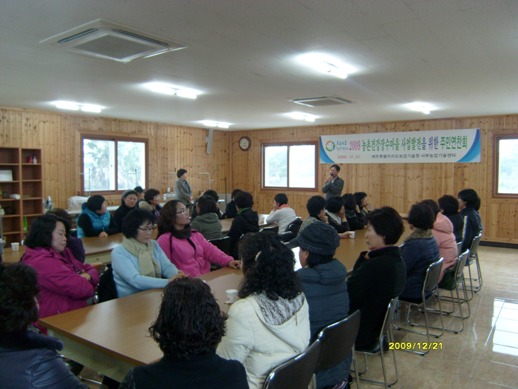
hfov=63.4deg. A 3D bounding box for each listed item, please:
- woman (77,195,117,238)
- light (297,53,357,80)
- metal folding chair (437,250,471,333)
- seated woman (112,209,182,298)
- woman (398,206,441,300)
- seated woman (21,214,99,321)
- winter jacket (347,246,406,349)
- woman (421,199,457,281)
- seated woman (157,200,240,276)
[{"bbox_3d":[-1.842,0.633,5.132,0.750,1.228,0.510,2,4,31],"label":"woman"},{"bbox_3d":[0.672,-1.238,4.017,0.280,0.100,1.100,3,4,36],"label":"light"},{"bbox_3d":[1.851,0.925,4.287,0.500,0.760,0.470,3,4,36],"label":"metal folding chair"},{"bbox_3d":[-0.713,0.746,3.047,0.770,1.266,0.510,2,4,34],"label":"seated woman"},{"bbox_3d":[1.261,0.695,3.920,0.750,1.256,0.500,3,4,36],"label":"woman"},{"bbox_3d":[-1.132,0.770,2.586,0.770,1.276,0.550,1,4,19],"label":"seated woman"},{"bbox_3d":[0.803,0.688,2.896,0.460,0.660,0.520,2,4,28],"label":"winter jacket"},{"bbox_3d":[1.586,0.671,4.370,0.750,1.247,0.500,3,4,36],"label":"woman"},{"bbox_3d":[-0.447,0.701,3.534,0.770,1.294,0.600,3,5,39],"label":"seated woman"}]

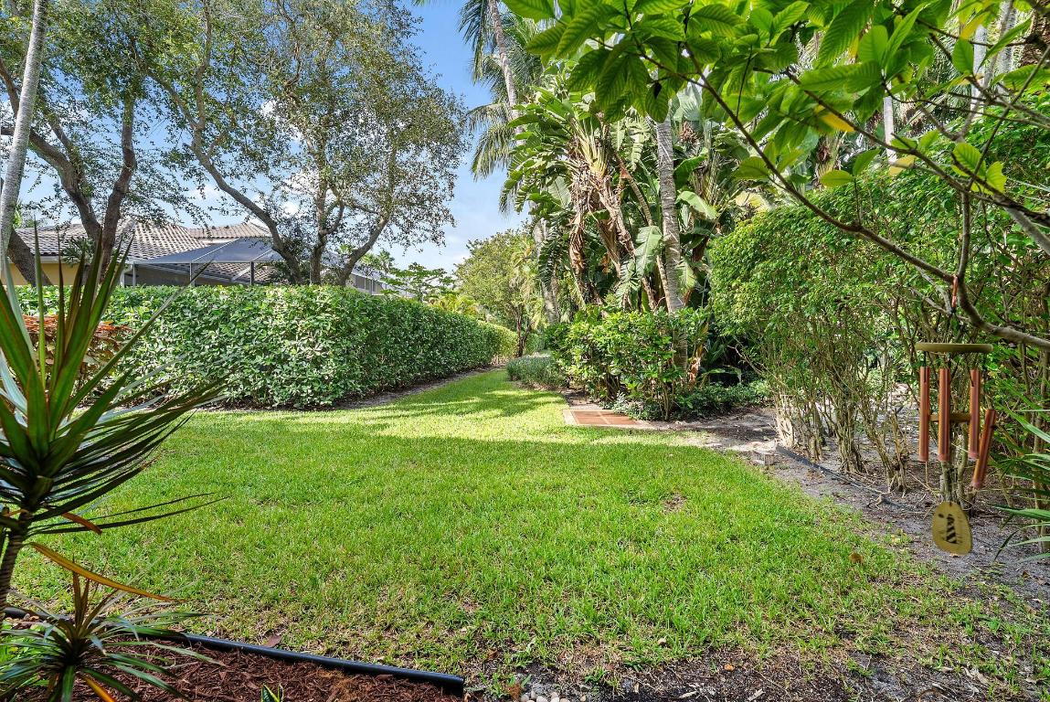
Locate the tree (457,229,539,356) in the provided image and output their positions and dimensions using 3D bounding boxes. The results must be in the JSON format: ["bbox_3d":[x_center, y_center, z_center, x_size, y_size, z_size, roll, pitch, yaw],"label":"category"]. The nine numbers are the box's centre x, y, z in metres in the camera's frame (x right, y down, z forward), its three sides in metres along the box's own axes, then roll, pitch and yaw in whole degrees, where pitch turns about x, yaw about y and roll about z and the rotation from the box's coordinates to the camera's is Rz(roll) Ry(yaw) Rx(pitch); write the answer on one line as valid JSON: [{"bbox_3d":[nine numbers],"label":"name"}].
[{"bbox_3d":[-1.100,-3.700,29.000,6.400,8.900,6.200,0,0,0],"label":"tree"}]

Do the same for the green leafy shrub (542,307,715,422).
[{"bbox_3d":[1.950,0.200,8.900,2.900,2.000,2.300,0,0,0],"label":"green leafy shrub"}]

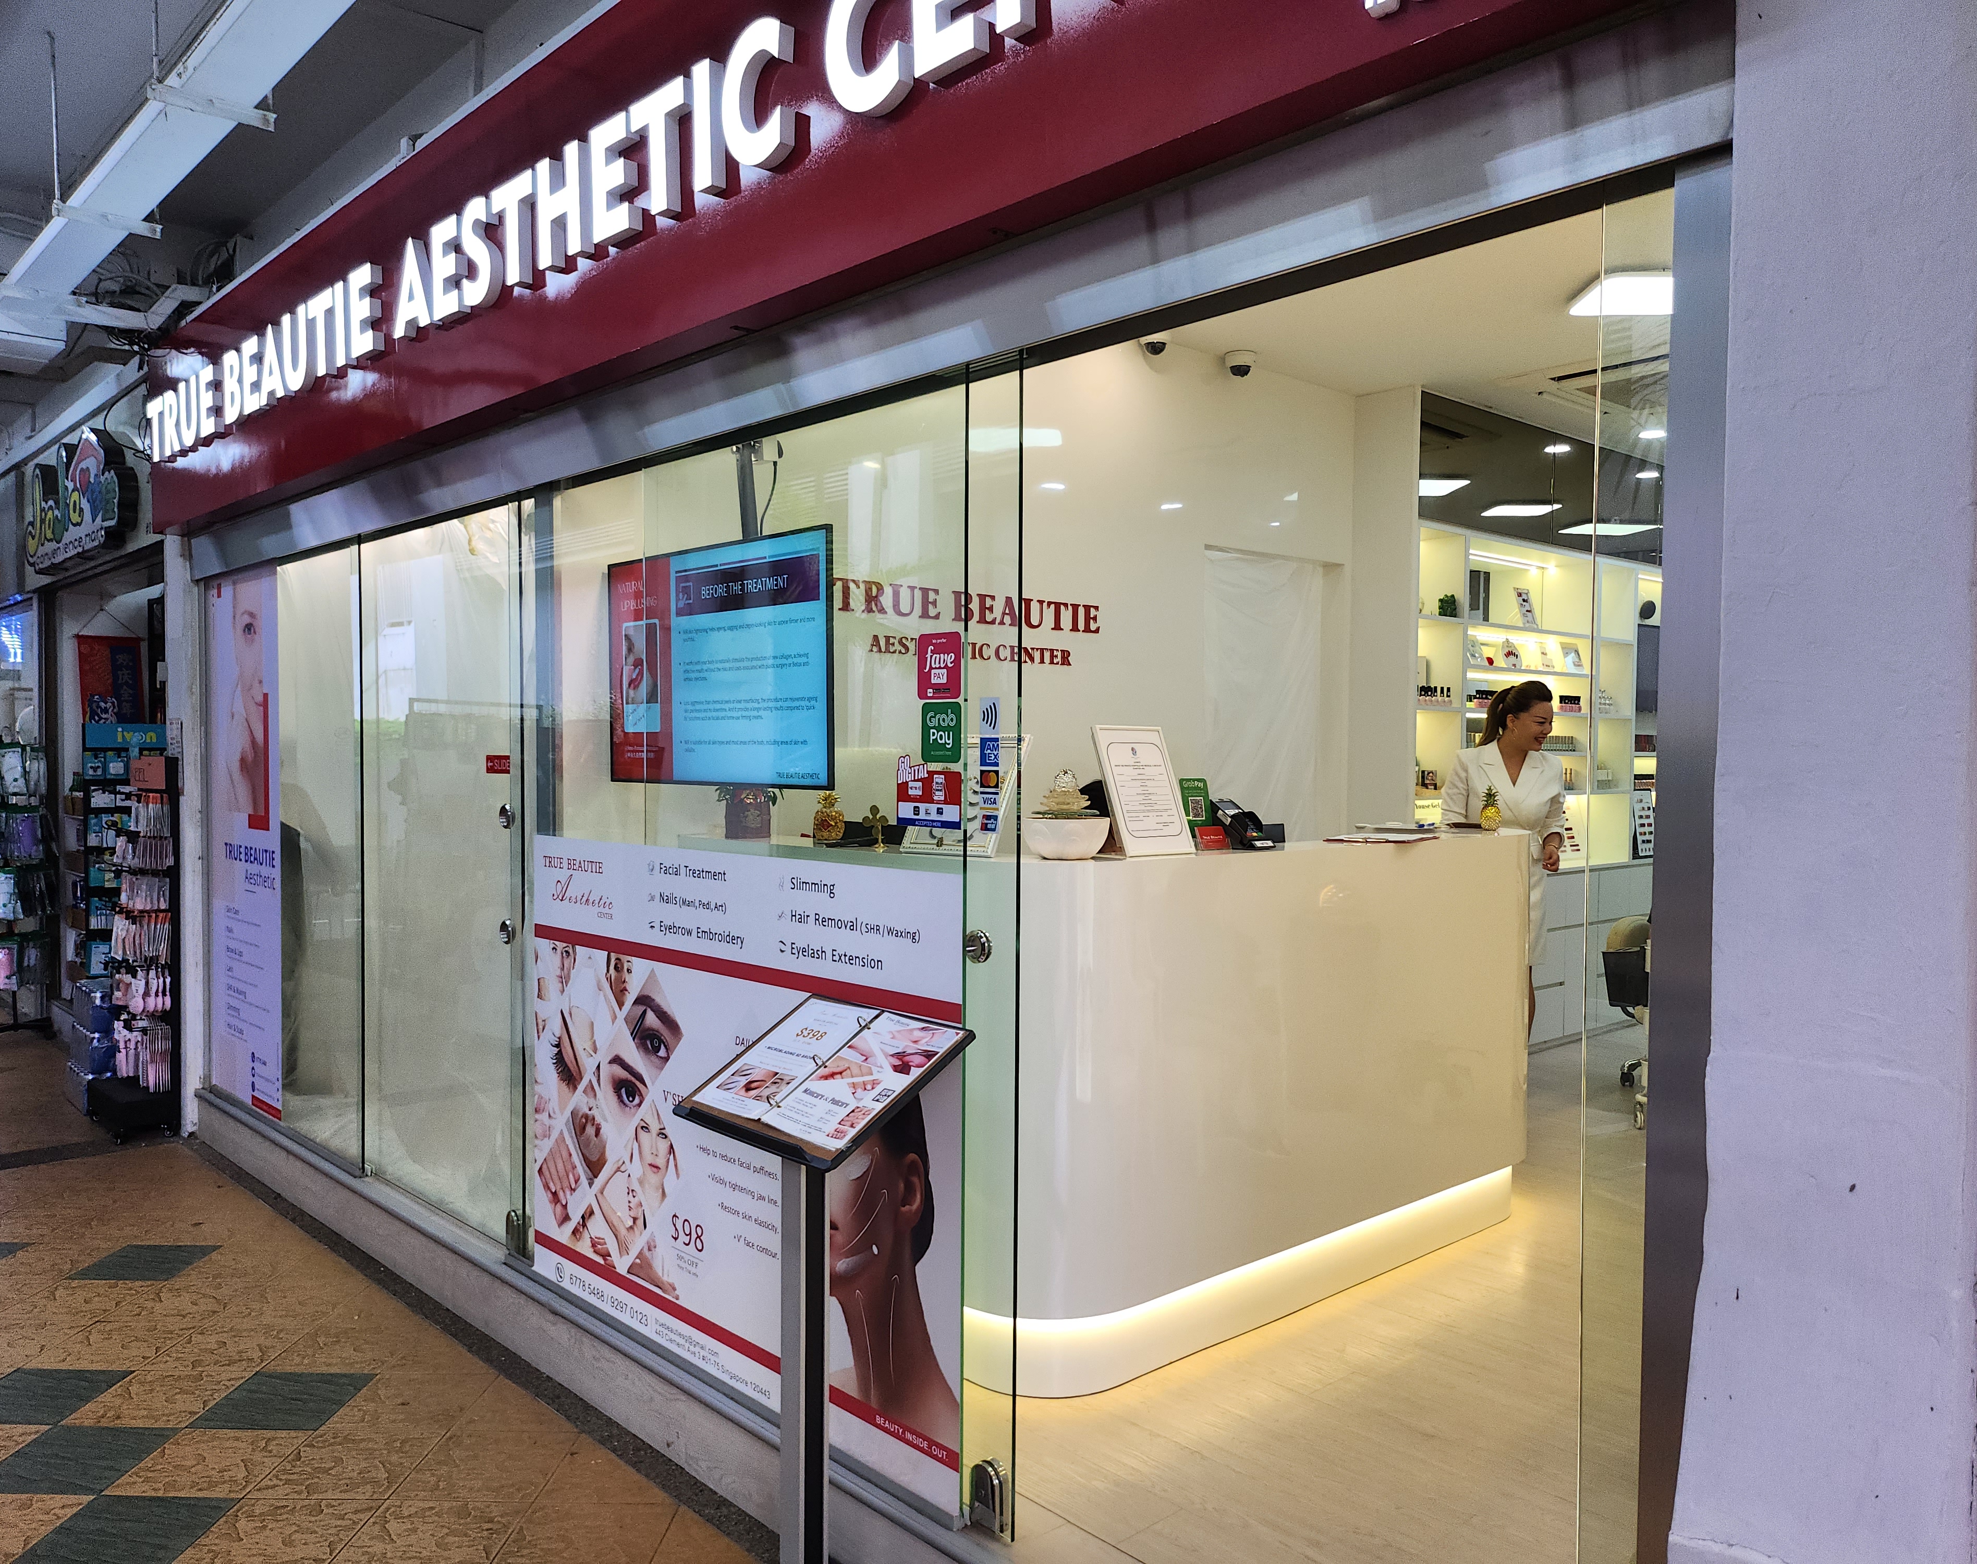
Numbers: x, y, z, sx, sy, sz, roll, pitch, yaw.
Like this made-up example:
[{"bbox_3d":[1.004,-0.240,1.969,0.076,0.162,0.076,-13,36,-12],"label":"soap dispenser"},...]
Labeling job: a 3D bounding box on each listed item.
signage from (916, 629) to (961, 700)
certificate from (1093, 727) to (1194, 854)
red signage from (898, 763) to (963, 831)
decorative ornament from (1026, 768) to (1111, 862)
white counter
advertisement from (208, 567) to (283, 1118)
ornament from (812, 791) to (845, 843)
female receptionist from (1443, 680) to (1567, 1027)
[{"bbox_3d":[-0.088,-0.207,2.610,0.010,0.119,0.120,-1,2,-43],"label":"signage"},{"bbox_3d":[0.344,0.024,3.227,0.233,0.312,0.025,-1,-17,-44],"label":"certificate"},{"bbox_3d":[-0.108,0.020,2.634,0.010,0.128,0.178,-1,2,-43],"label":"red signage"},{"bbox_3d":[0.181,0.068,3.176,0.195,0.197,0.195,0,1,0],"label":"decorative ornament"},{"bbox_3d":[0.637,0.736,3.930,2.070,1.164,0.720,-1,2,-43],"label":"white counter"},{"bbox_3d":[-2.861,0.204,5.551,0.010,2.040,0.850,-1,2,-43],"label":"advertisement"},{"bbox_3d":[-0.413,0.091,3.744,0.085,0.132,0.085,0,1,0],"label":"ornament"},{"bbox_3d":[1.786,0.478,5.009,0.430,1.650,0.290,0,1,-3],"label":"female receptionist"}]

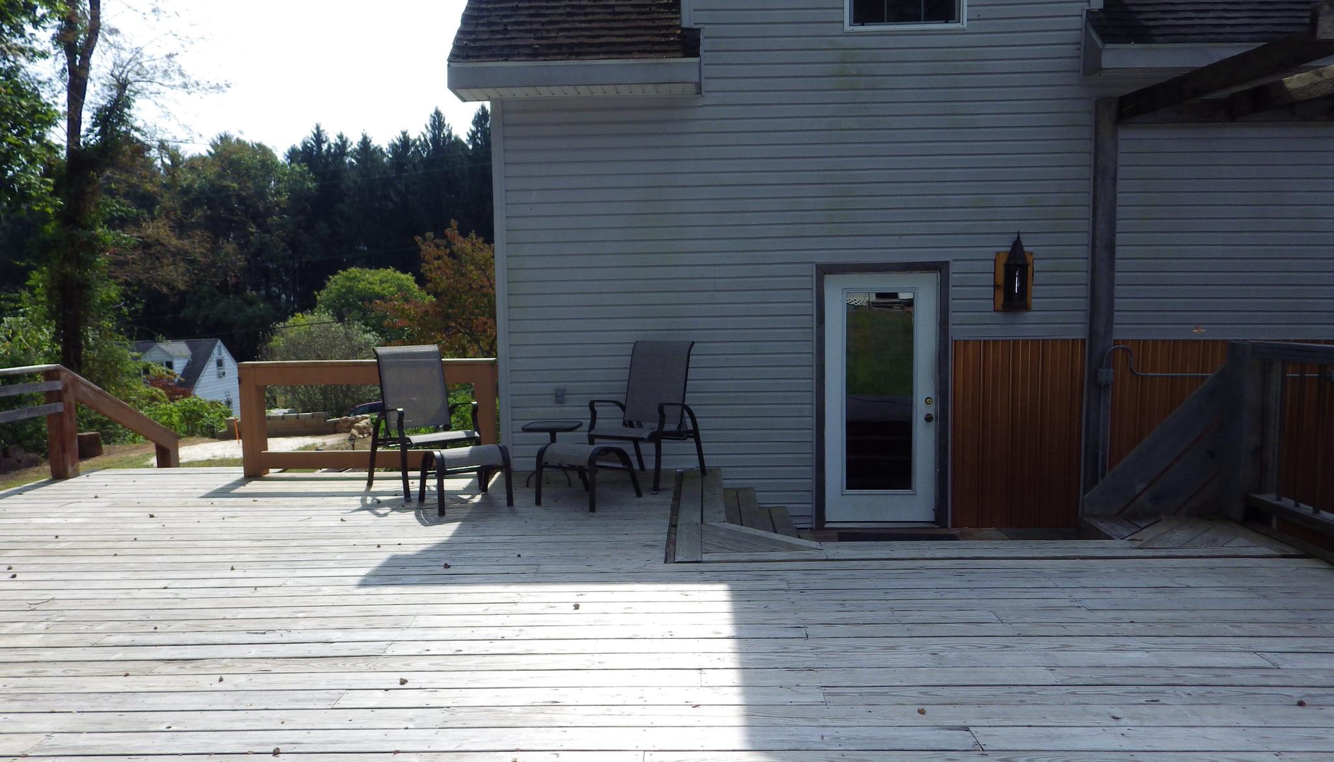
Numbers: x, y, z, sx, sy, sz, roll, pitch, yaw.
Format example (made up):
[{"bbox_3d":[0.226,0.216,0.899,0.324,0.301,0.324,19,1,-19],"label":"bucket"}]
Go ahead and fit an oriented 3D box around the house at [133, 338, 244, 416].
[{"bbox_3d":[-33.219,0.564,54.291,8.400,6.100,6.500,-1,5,-5],"label":"house"}]

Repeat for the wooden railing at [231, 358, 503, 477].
[{"bbox_3d":[-2.371,0.297,6.793,2.030,0.915,0.150,-1,5,1],"label":"wooden railing"}]

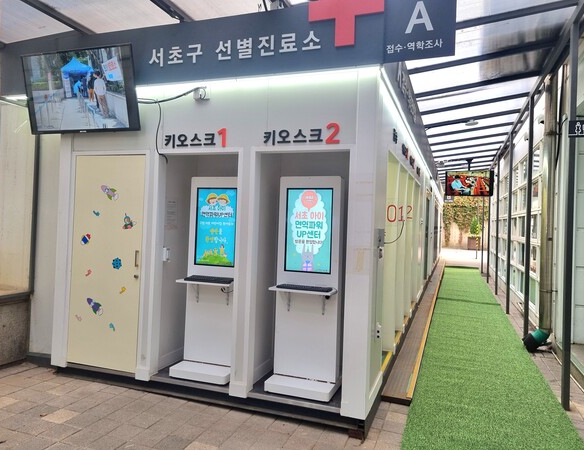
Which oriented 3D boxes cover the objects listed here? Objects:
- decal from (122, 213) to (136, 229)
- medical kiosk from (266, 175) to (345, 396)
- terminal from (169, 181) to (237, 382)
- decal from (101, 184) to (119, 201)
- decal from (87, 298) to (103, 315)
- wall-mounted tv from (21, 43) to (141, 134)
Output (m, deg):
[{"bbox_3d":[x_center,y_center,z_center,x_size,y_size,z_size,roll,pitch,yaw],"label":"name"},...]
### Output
[{"bbox_3d":[-1.461,-0.034,4.053,0.150,0.148,0.010,2,0,20],"label":"decal"},{"bbox_3d":[0.117,0.480,3.748,0.550,1.775,0.355,2,0,20],"label":"medical kiosk"},{"bbox_3d":[-0.734,0.452,4.042,0.550,1.775,0.365,2,0,20],"label":"terminal"},{"bbox_3d":[-1.668,-0.293,4.130,0.208,0.148,0.010,2,0,20],"label":"decal"},{"bbox_3d":[-1.826,0.758,4.177,0.189,0.161,0.010,2,0,20],"label":"decal"},{"bbox_3d":[-1.882,-1.184,4.035,1.220,0.703,0.060,2,12,19],"label":"wall-mounted tv"}]

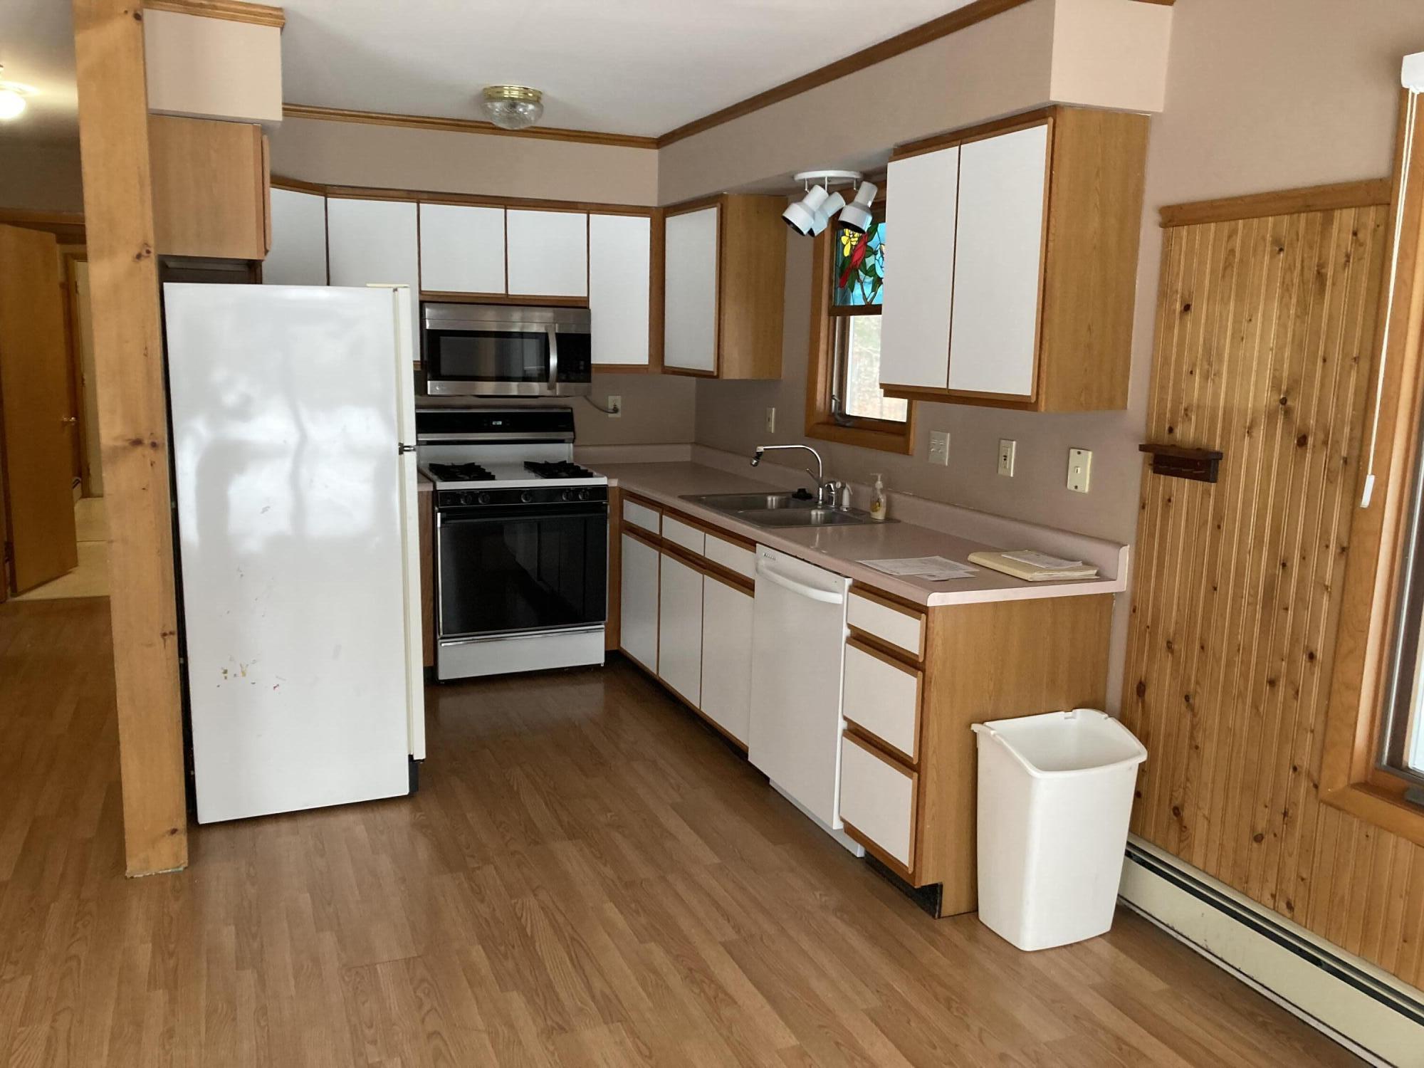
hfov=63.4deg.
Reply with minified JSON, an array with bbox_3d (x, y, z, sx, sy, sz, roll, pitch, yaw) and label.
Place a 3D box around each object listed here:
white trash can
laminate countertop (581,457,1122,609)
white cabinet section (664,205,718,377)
[{"bbox_3d":[0.916,0.786,3.061,0.385,0.550,0.275,-3,11,-23],"label":"white trash can"},{"bbox_3d":[0.215,-0.096,4.448,0.660,0.044,3.156,-3,10,-22],"label":"laminate countertop"},{"bbox_3d":[0.044,-1.082,5.179,0.318,0.715,0.660,-3,10,-23],"label":"white cabinet section"}]

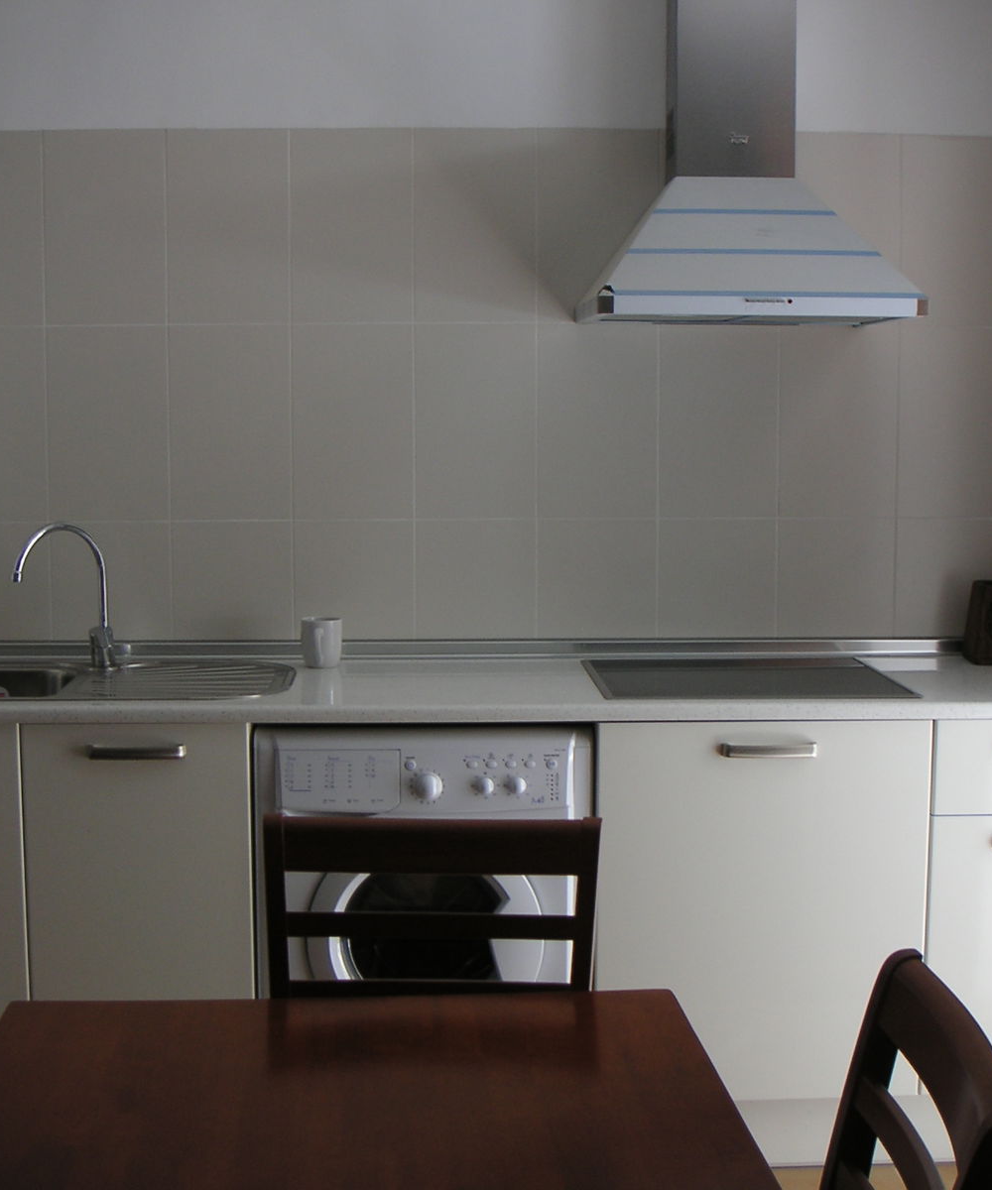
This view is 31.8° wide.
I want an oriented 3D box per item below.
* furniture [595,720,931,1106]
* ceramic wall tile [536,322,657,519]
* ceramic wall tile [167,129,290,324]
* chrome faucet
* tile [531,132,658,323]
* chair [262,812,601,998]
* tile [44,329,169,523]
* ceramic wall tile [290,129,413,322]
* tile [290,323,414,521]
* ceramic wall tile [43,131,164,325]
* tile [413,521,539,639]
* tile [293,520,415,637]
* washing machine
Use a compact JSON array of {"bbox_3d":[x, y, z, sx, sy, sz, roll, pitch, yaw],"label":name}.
[{"bbox_3d":[0.462,0.538,3.372,0.600,0.700,0.580,0,6,-2],"label":"furniture"},{"bbox_3d":[0.208,-0.356,3.581,0.250,0.400,0.010,0,6,-2],"label":"ceramic wall tile"},{"bbox_3d":[-0.538,-0.738,3.498,0.250,0.396,0.010,0,6,-2],"label":"ceramic wall tile"},{"bbox_3d":[-0.840,0.004,3.421,0.228,0.285,0.060,-2,6,-14],"label":"chrome faucet"},{"bbox_3d":[0.207,-0.750,3.547,0.250,0.398,0.010,0,5,-1],"label":"tile"},{"bbox_3d":[-0.085,0.735,1.986,0.425,0.905,0.470,0,6,2],"label":"chair"},{"bbox_3d":[-0.791,-0.348,3.542,0.250,0.400,0.010,0,6,-2],"label":"tile"},{"bbox_3d":[-0.290,-0.745,3.521,0.250,0.394,0.010,0,6,-2],"label":"ceramic wall tile"},{"bbox_3d":[-0.292,-0.353,3.564,0.250,0.400,0.010,0,6,-2],"label":"tile"},{"bbox_3d":[-0.789,-0.742,3.523,0.250,0.398,0.010,0,5,-1],"label":"ceramic wall tile"},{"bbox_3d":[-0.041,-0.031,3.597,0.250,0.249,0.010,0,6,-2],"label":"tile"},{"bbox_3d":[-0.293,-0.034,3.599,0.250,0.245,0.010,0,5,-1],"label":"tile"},{"bbox_3d":[-0.134,0.626,3.362,0.595,0.845,0.550,0,5,-1],"label":"washing machine"}]

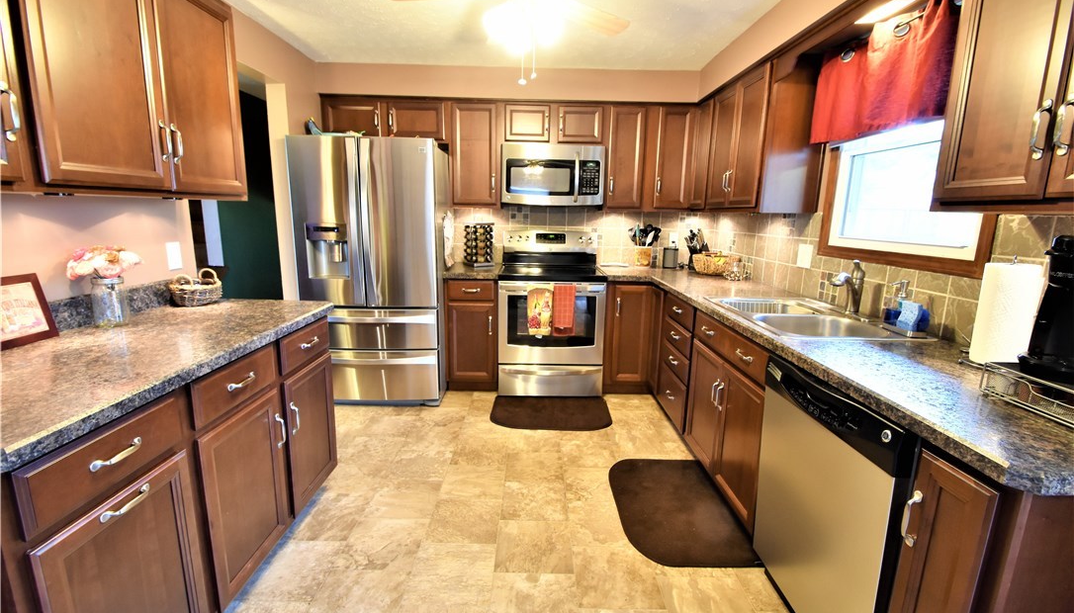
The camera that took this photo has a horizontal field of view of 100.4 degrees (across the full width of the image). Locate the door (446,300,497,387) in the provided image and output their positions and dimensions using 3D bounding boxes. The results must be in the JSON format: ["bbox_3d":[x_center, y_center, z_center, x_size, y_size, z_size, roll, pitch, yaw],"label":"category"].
[{"bbox_3d":[-0.473,0.262,3.240,0.333,0.590,0.024,1,11,-1],"label":"door"}]

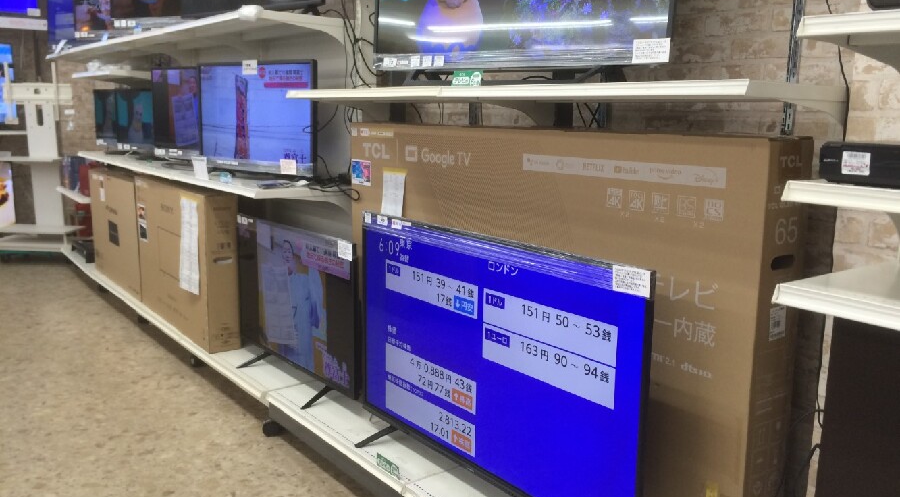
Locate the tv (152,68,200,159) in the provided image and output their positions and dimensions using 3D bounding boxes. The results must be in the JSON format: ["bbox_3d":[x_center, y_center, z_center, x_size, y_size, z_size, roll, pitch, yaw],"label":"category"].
[{"bbox_3d":[-1.399,-0.701,3.898,0.085,0.425,0.710,-7,13,-38],"label":"tv"}]

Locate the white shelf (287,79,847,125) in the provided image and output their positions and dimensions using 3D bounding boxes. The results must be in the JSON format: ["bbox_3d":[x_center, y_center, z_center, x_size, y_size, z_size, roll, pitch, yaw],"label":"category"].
[{"bbox_3d":[0.118,-0.408,2.129,0.390,0.085,1.785,-7,13,-38],"label":"white shelf"}]

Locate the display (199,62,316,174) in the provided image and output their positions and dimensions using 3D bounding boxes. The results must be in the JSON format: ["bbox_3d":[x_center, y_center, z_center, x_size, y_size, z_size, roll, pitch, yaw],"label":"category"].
[{"bbox_3d":[-0.762,-0.527,3.047,0.727,0.430,0.085,9,13,38],"label":"display"}]

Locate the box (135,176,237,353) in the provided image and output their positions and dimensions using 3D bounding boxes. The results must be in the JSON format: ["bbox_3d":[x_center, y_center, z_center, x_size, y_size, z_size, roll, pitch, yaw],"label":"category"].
[{"bbox_3d":[-1.294,0.032,3.647,0.137,0.681,1.030,-7,13,-36],"label":"box"}]

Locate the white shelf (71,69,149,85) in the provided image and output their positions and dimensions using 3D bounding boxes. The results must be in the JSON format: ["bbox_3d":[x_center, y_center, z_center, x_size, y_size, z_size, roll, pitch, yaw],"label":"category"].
[{"bbox_3d":[-2.337,-1.178,5.194,0.270,0.050,0.890,-7,13,-38],"label":"white shelf"}]

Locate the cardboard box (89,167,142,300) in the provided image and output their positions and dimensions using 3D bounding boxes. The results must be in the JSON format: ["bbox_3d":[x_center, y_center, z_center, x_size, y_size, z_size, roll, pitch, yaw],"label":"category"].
[{"bbox_3d":[-1.934,-0.112,4.497,0.137,0.645,1.070,-7,13,-36],"label":"cardboard box"}]

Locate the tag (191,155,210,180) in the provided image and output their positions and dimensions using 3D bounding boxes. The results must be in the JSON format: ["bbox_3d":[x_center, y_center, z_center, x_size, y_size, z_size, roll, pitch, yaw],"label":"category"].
[{"bbox_3d":[-1.046,-0.340,3.176,0.080,0.105,0.030,7,12,30],"label":"tag"}]

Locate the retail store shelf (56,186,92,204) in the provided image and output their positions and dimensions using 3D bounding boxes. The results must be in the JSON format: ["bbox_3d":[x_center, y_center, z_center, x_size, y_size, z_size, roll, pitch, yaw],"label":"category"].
[{"bbox_3d":[-2.425,-0.387,5.274,0.440,0.035,0.890,-7,13,-37],"label":"retail store shelf"}]

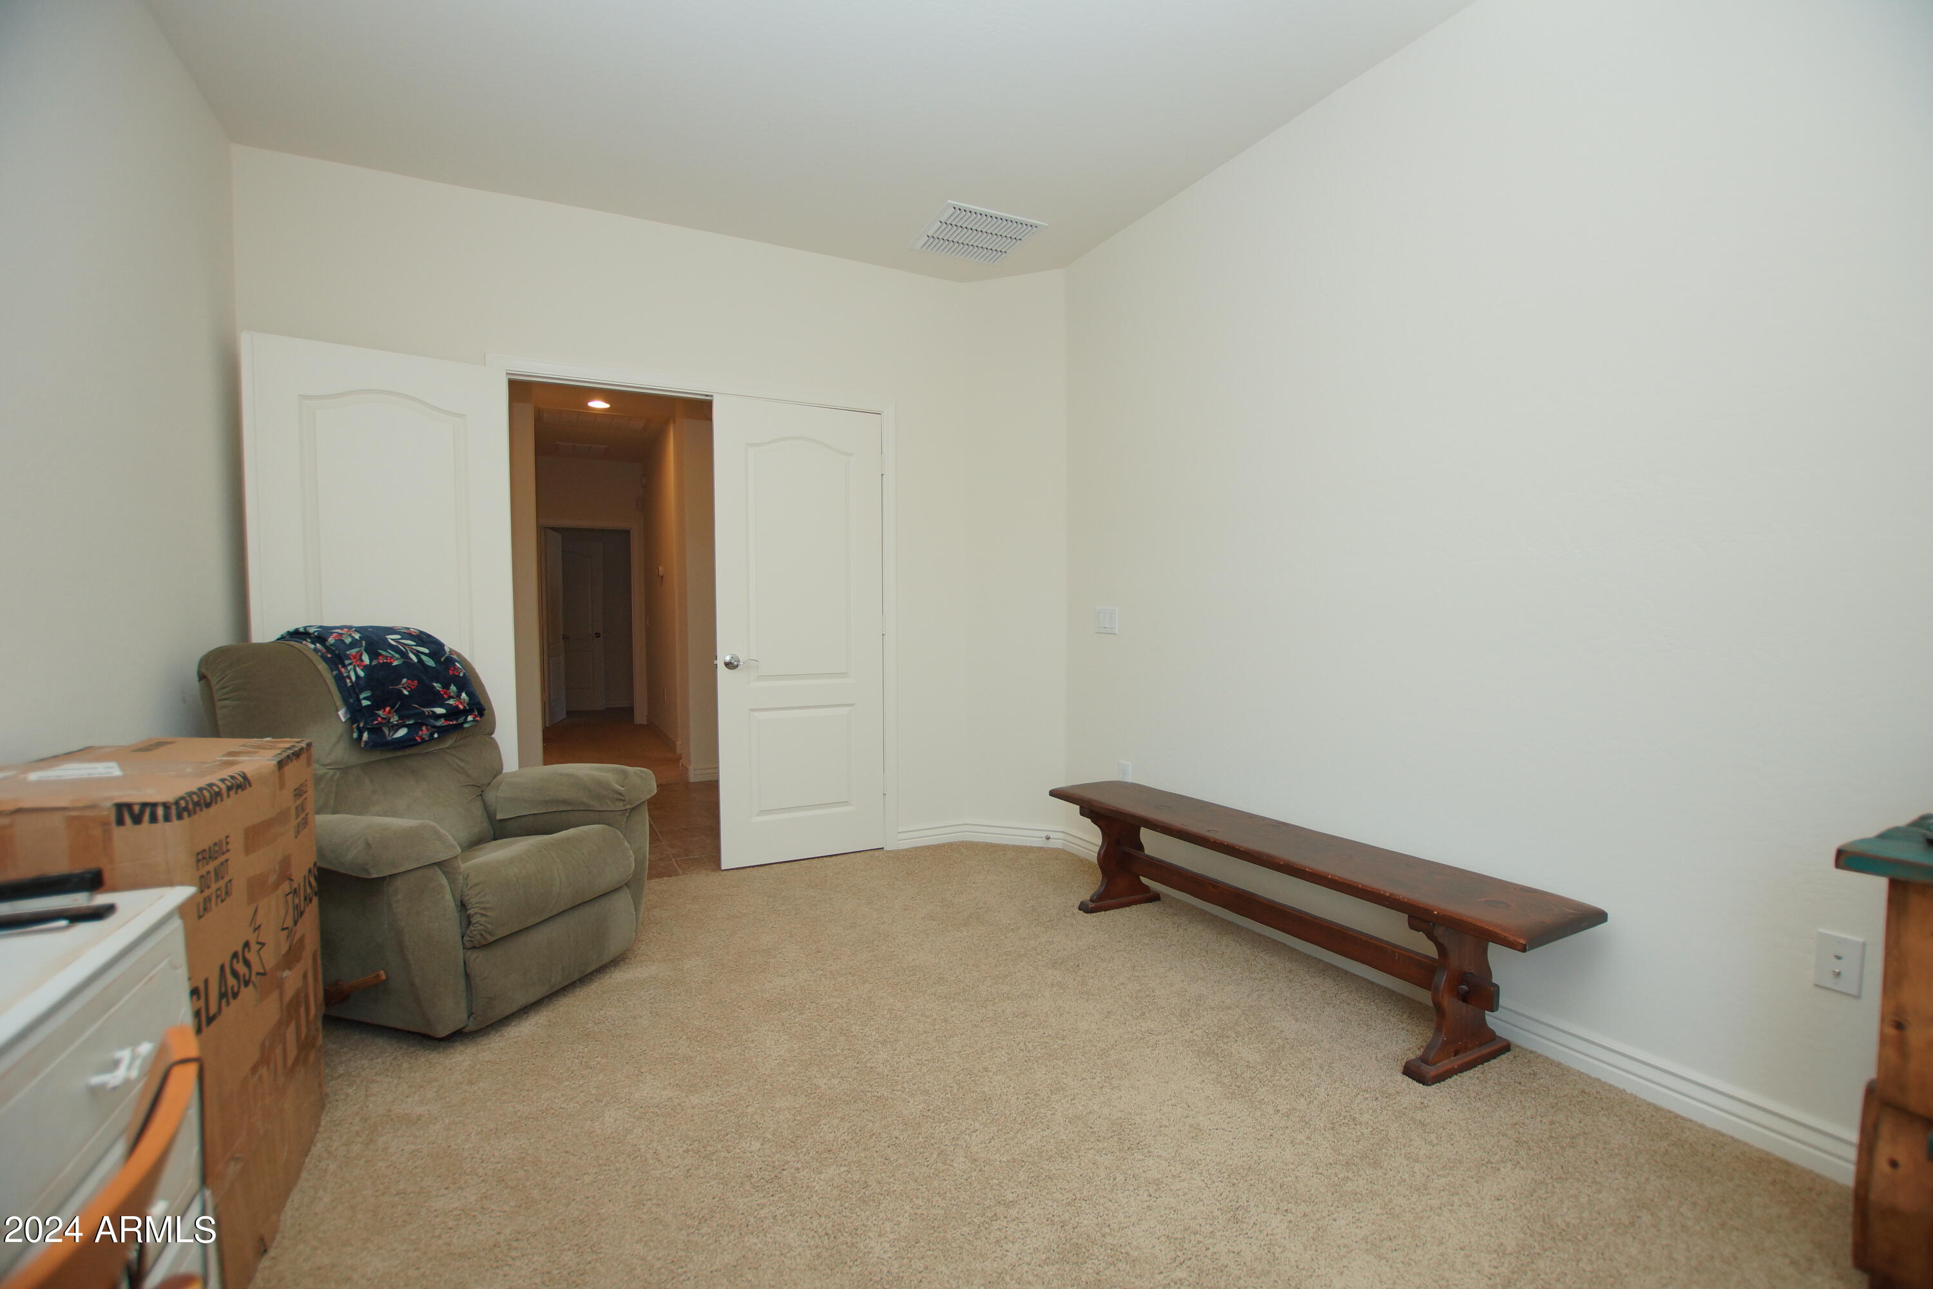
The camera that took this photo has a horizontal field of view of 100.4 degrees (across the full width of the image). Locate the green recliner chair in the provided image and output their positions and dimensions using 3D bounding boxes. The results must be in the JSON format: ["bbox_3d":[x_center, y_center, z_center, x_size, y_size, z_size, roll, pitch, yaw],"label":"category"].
[{"bbox_3d":[-1.613,0.508,2.477,0.950,1.050,0.890,0,2,22],"label":"green recliner chair"}]

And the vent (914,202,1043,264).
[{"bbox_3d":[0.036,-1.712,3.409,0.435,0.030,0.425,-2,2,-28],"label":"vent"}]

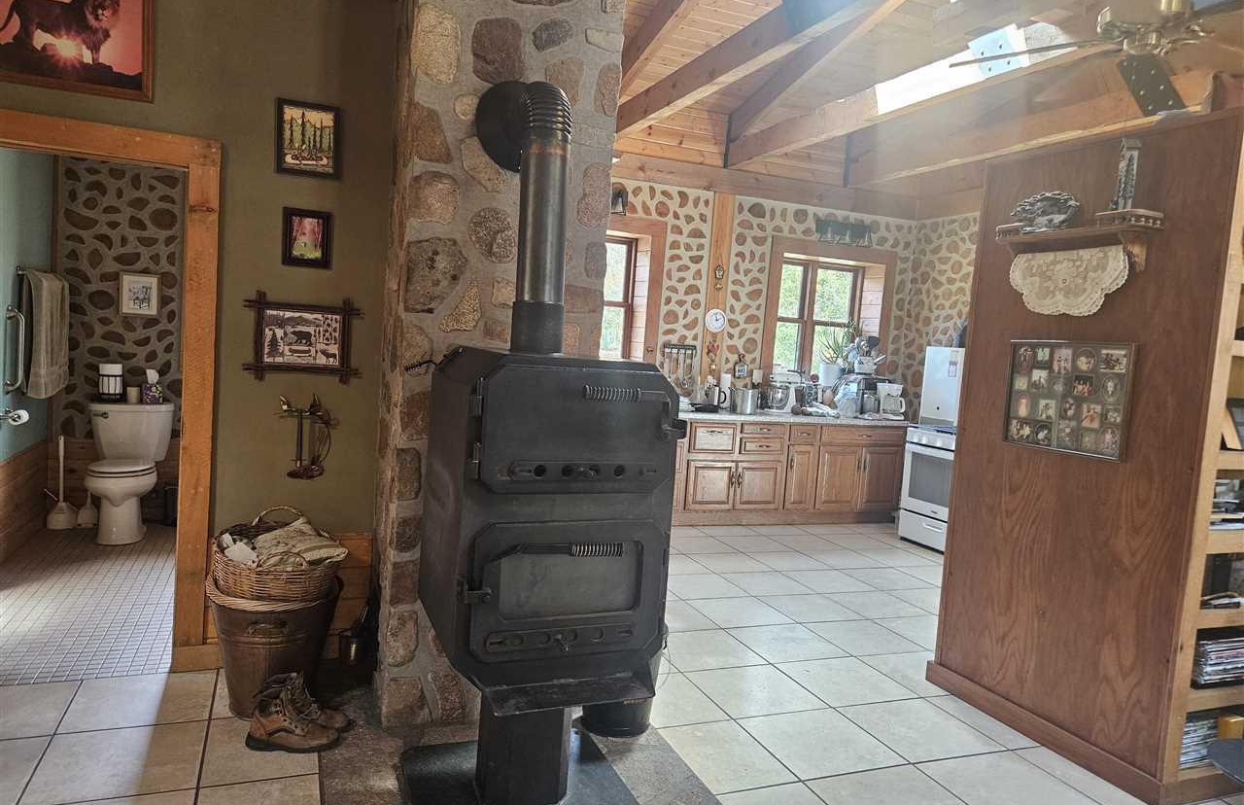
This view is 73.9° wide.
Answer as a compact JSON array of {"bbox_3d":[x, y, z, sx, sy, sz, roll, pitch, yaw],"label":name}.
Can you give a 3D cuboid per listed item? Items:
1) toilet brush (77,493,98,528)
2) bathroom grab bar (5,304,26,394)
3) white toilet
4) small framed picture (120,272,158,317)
[{"bbox_3d":[-3.451,0.623,5.366,0.140,0.360,0.135,2,4,-22],"label":"toilet brush"},{"bbox_3d":[-3.324,-0.291,4.539,0.085,0.480,0.070,2,4,-22],"label":"bathroom grab bar"},{"bbox_3d":[-3.067,0.443,5.122,0.475,0.805,0.735,2,4,-22],"label":"white toilet"},{"bbox_3d":[-3.164,-0.706,5.434,0.235,0.280,0.022,2,4,-22],"label":"small framed picture"}]

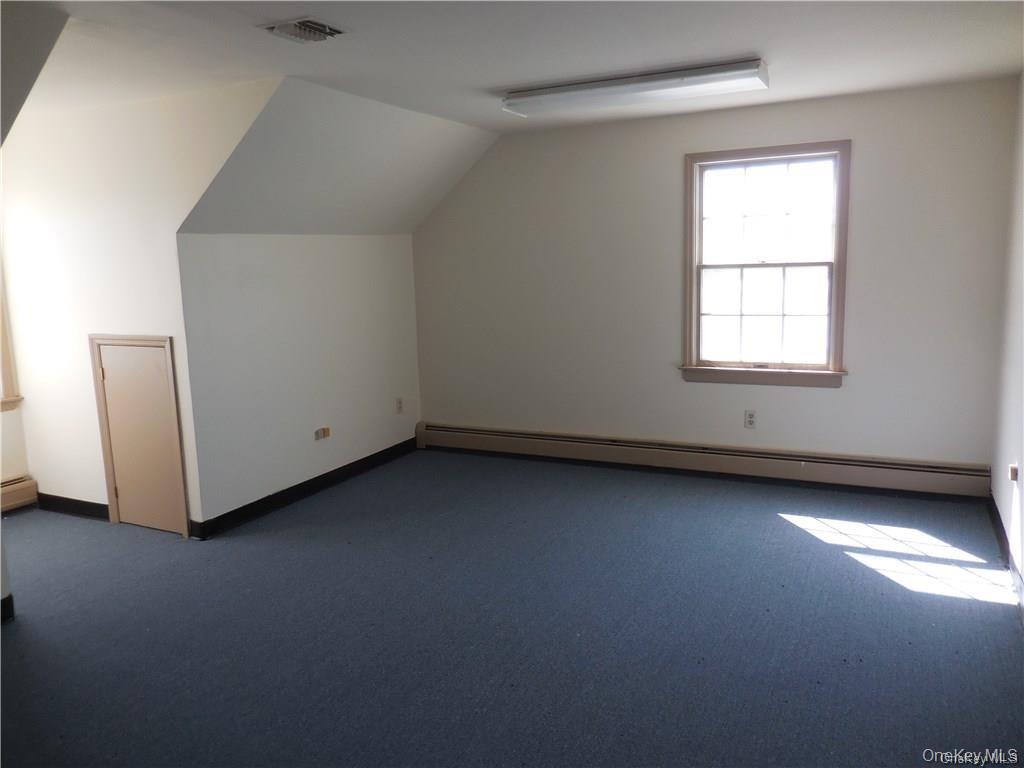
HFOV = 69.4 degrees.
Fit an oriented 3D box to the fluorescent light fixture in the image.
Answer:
[{"bbox_3d":[0.590,-1.467,3.709,1.282,0.075,0.317,3,11,27],"label":"fluorescent light fixture"}]

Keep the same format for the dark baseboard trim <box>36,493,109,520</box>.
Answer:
[{"bbox_3d":[-2.664,0.740,4.476,0.678,0.100,0.020,3,11,27],"label":"dark baseboard trim"}]

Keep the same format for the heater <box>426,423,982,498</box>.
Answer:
[{"bbox_3d":[1.006,0.474,5.002,3.794,0.205,0.065,2,11,24],"label":"heater"}]

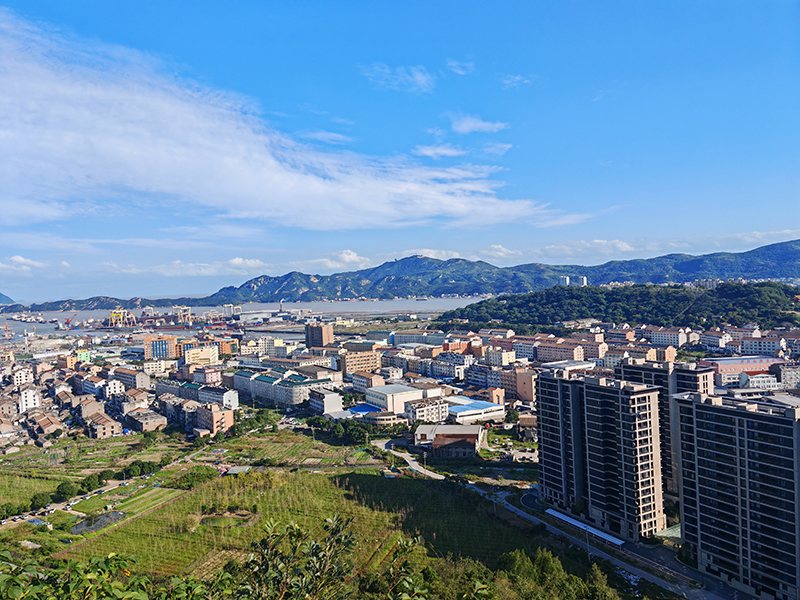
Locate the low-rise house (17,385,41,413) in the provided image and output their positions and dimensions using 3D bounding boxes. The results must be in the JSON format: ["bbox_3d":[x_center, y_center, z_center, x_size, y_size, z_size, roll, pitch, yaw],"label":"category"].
[{"bbox_3d":[-304.880,82.560,510.450,13.000,19.500,16.000,-3,2,-30],"label":"low-rise house"}]

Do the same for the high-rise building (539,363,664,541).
[{"bbox_3d":[76.490,56.920,244.240,15.000,55.000,50.500,-3,2,-29],"label":"high-rise building"}]

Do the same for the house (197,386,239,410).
[{"bbox_3d":[-147.490,79.810,507.420,39.000,16.000,13.000,-1,2,44],"label":"house"}]

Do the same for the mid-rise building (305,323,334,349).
[{"bbox_3d":[-130.780,58.020,1018.370,21.000,37.000,51.000,-4,2,-38],"label":"mid-rise building"}]

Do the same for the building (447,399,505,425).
[{"bbox_3d":[48.710,76.250,422.280,34.860,8.660,25.240,-3,2,-22],"label":"building"}]

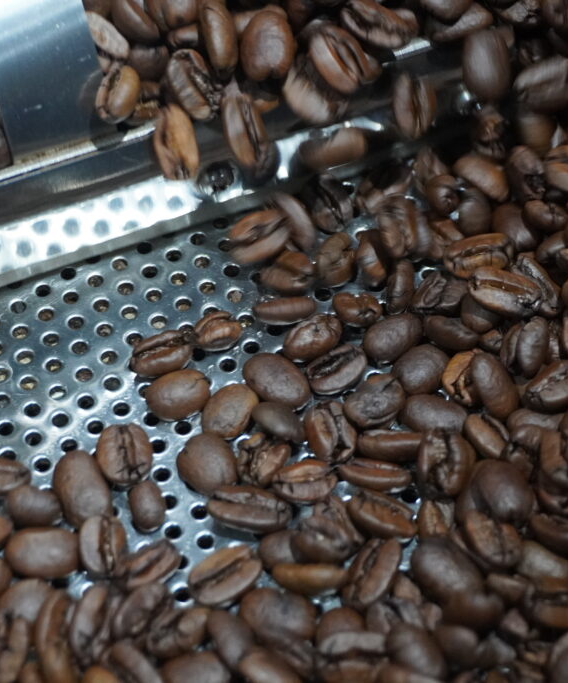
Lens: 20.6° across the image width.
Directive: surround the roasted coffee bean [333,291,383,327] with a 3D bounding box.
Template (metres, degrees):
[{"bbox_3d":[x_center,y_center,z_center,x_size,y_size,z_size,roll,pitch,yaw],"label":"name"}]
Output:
[{"bbox_3d":[0.011,-0.005,0.244,0.008,0.004,0.005,16,57,12],"label":"roasted coffee bean"}]

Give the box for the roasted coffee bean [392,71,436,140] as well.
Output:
[{"bbox_3d":[0.021,-0.039,0.260,0.007,0.005,0.011,-8,98,-9],"label":"roasted coffee bean"}]

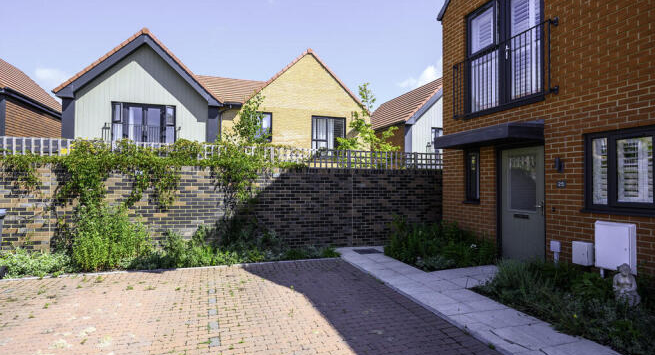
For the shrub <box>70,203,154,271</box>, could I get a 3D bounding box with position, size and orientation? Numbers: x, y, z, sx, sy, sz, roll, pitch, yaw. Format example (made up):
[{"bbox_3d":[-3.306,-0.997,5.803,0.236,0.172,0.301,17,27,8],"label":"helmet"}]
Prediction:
[{"bbox_3d":[-3.720,0.993,6.065,1.300,1.100,0.850,0,-1,-18],"label":"shrub"}]

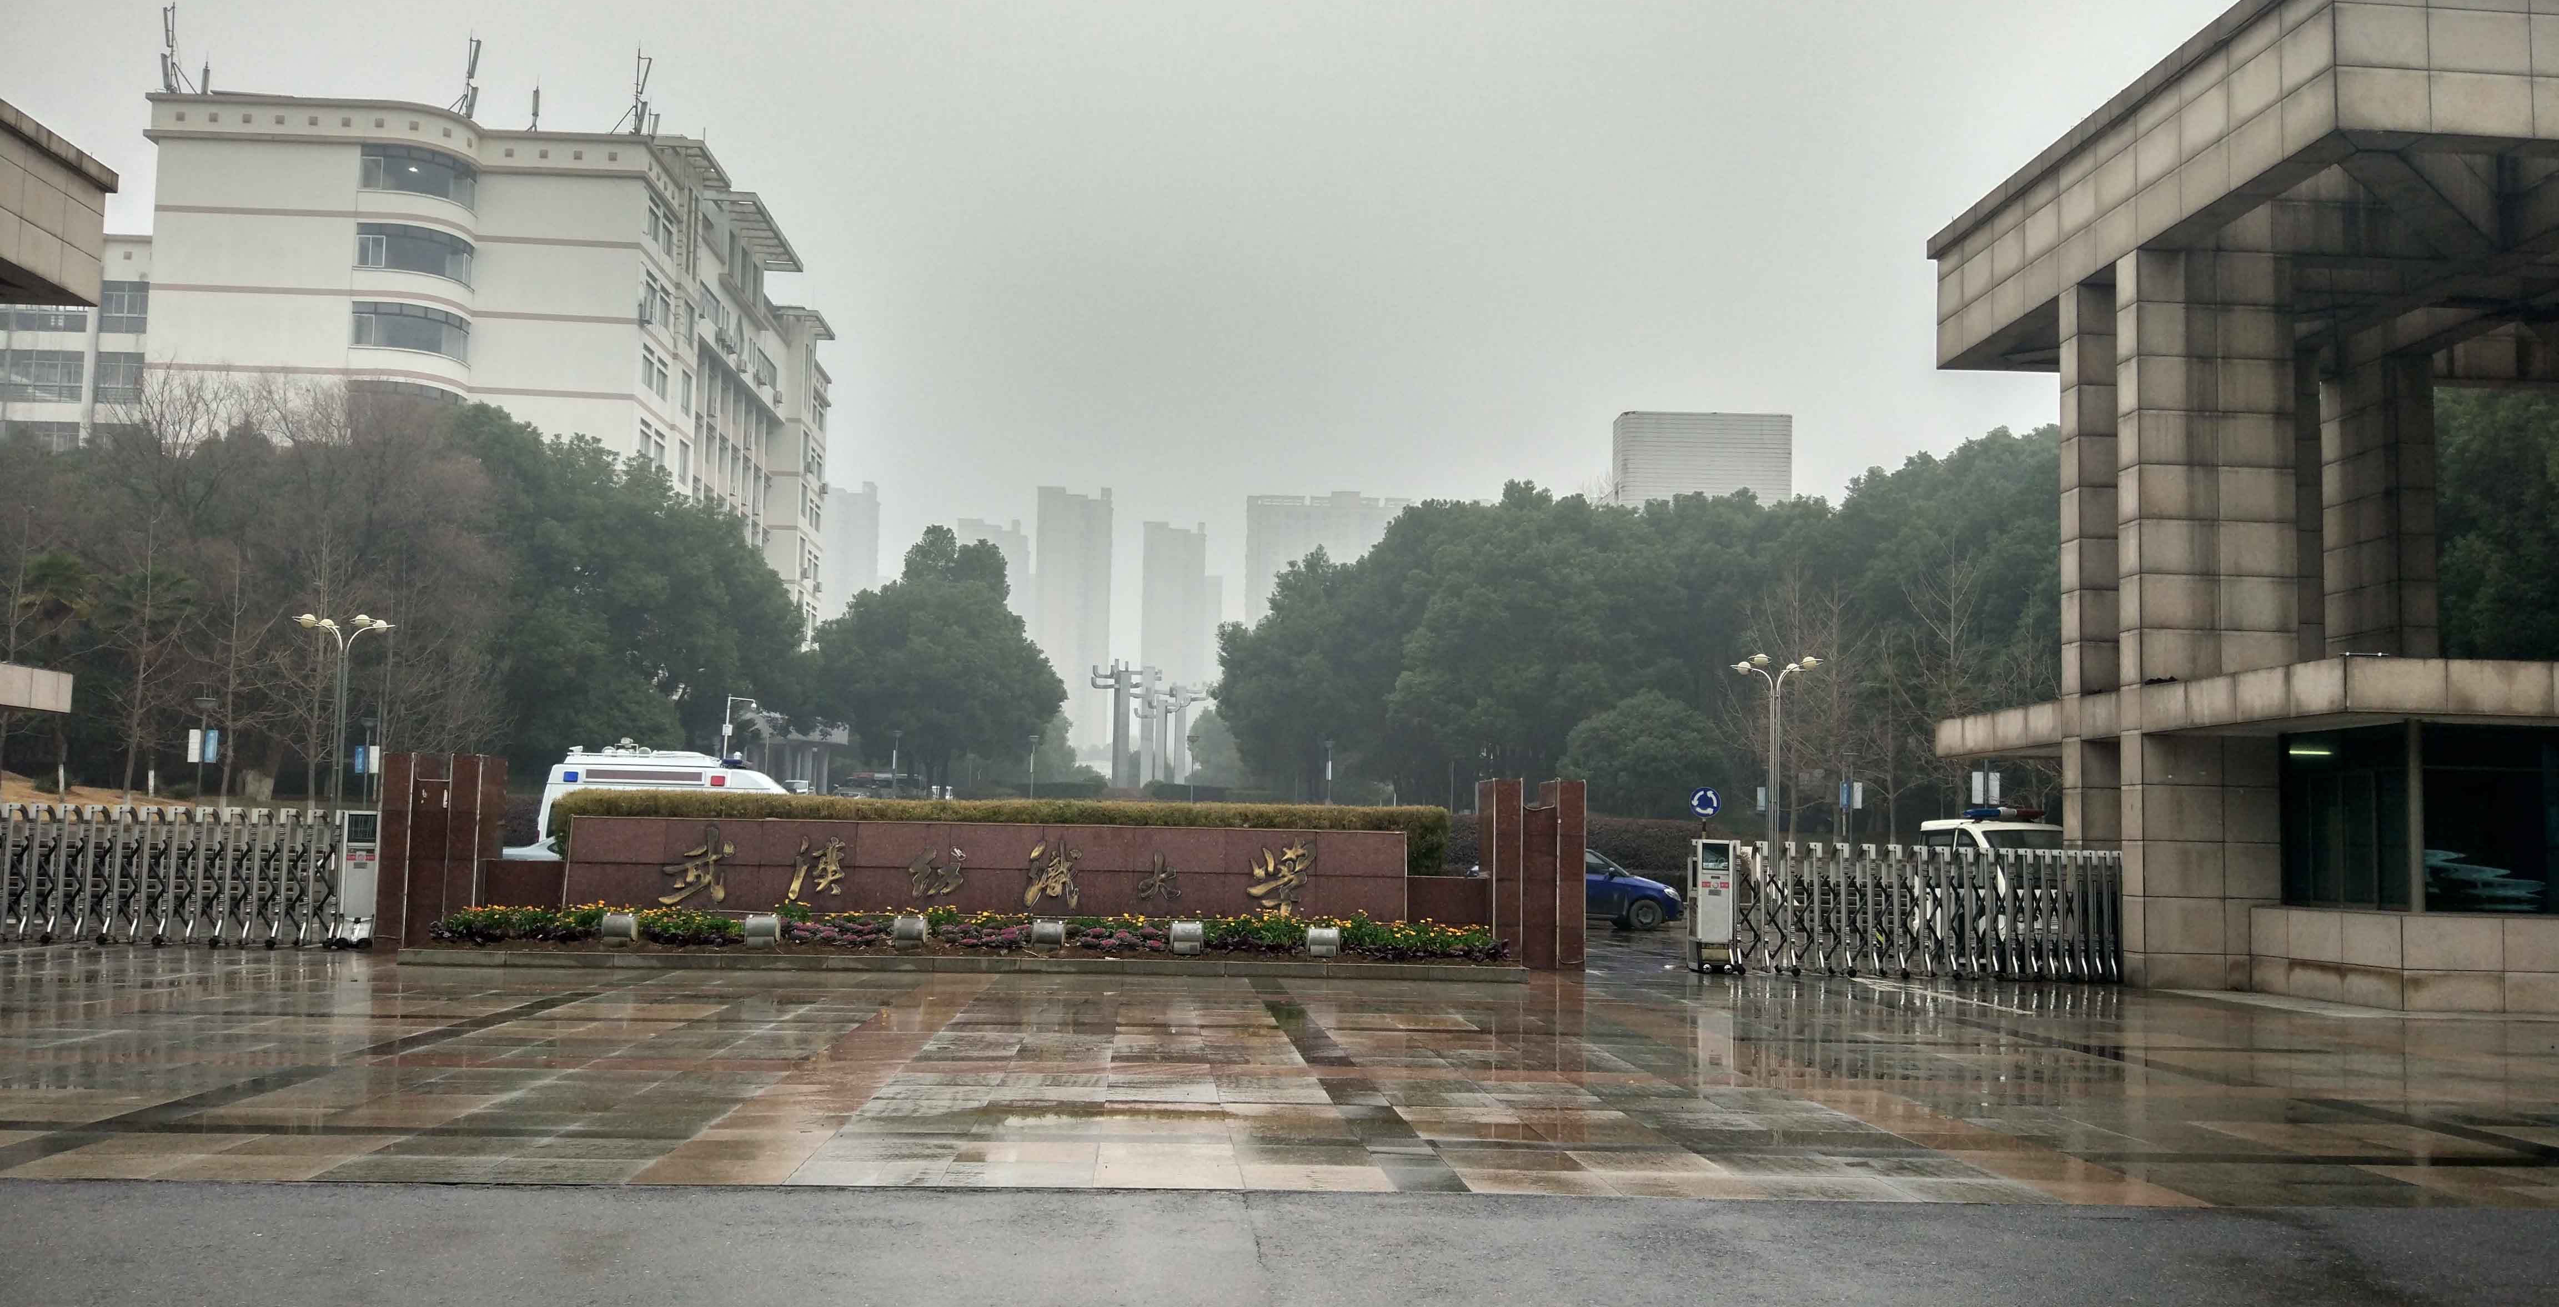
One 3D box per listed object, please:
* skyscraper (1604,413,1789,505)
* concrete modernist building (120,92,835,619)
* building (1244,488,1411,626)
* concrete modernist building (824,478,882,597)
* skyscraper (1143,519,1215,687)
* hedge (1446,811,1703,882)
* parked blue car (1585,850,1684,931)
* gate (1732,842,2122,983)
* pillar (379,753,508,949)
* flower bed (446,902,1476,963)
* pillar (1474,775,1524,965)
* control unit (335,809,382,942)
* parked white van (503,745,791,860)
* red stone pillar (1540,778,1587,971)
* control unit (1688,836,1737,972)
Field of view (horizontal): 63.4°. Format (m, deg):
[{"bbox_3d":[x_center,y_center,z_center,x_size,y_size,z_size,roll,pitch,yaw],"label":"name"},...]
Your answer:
[{"bbox_3d":[38.886,-0.977,195.364,15.880,41.491,13.000,1,-5,-1],"label":"skyscraper"},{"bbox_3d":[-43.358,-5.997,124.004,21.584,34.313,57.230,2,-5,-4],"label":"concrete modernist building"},{"bbox_3d":[16.542,5.425,603.304,55.307,100.682,18.000,2,-5,-4],"label":"building"},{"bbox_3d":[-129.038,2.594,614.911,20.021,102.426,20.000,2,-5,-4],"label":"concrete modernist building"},{"bbox_3d":[-34.095,9.668,655.874,20.338,99.547,20.000,2,-5,-4],"label":"skyscraper"},{"bbox_3d":[9.110,6.034,62.695,7.743,2.350,2.500,2,-5,-4],"label":"hedge"},{"bbox_3d":[5.633,4.402,39.063,4.200,1.500,1.700,0,-5,10],"label":"parked blue car"},{"bbox_3d":[8.336,3.329,26.737,4.979,1.700,0.650,2,-5,-4],"label":"gate"},{"bbox_3d":[-10.712,2.527,26.634,1.154,2.480,1.200,2,-5,-4],"label":"pillar"},{"bbox_3d":[-3.405,3.110,23.013,11.700,0.500,1.550,2,-5,-3],"label":"flower bed"},{"bbox_3d":[2.824,2.782,26.322,0.339,2.336,1.200,2,-5,-4],"label":"pillar"},{"bbox_3d":[-11.515,2.822,26.000,0.461,1.740,0.500,2,-5,-4],"label":"control unit"},{"bbox_3d":[-9.132,3.072,34.052,5.500,2.650,2.050,1,-5,-2],"label":"parked white van"},{"bbox_3d":[3.741,2.890,27.254,0.351,2.480,1.200,2,-5,-4],"label":"red stone pillar"},{"bbox_3d":[5.604,3.256,26.790,0.482,1.740,0.500,2,-5,-4],"label":"control unit"}]

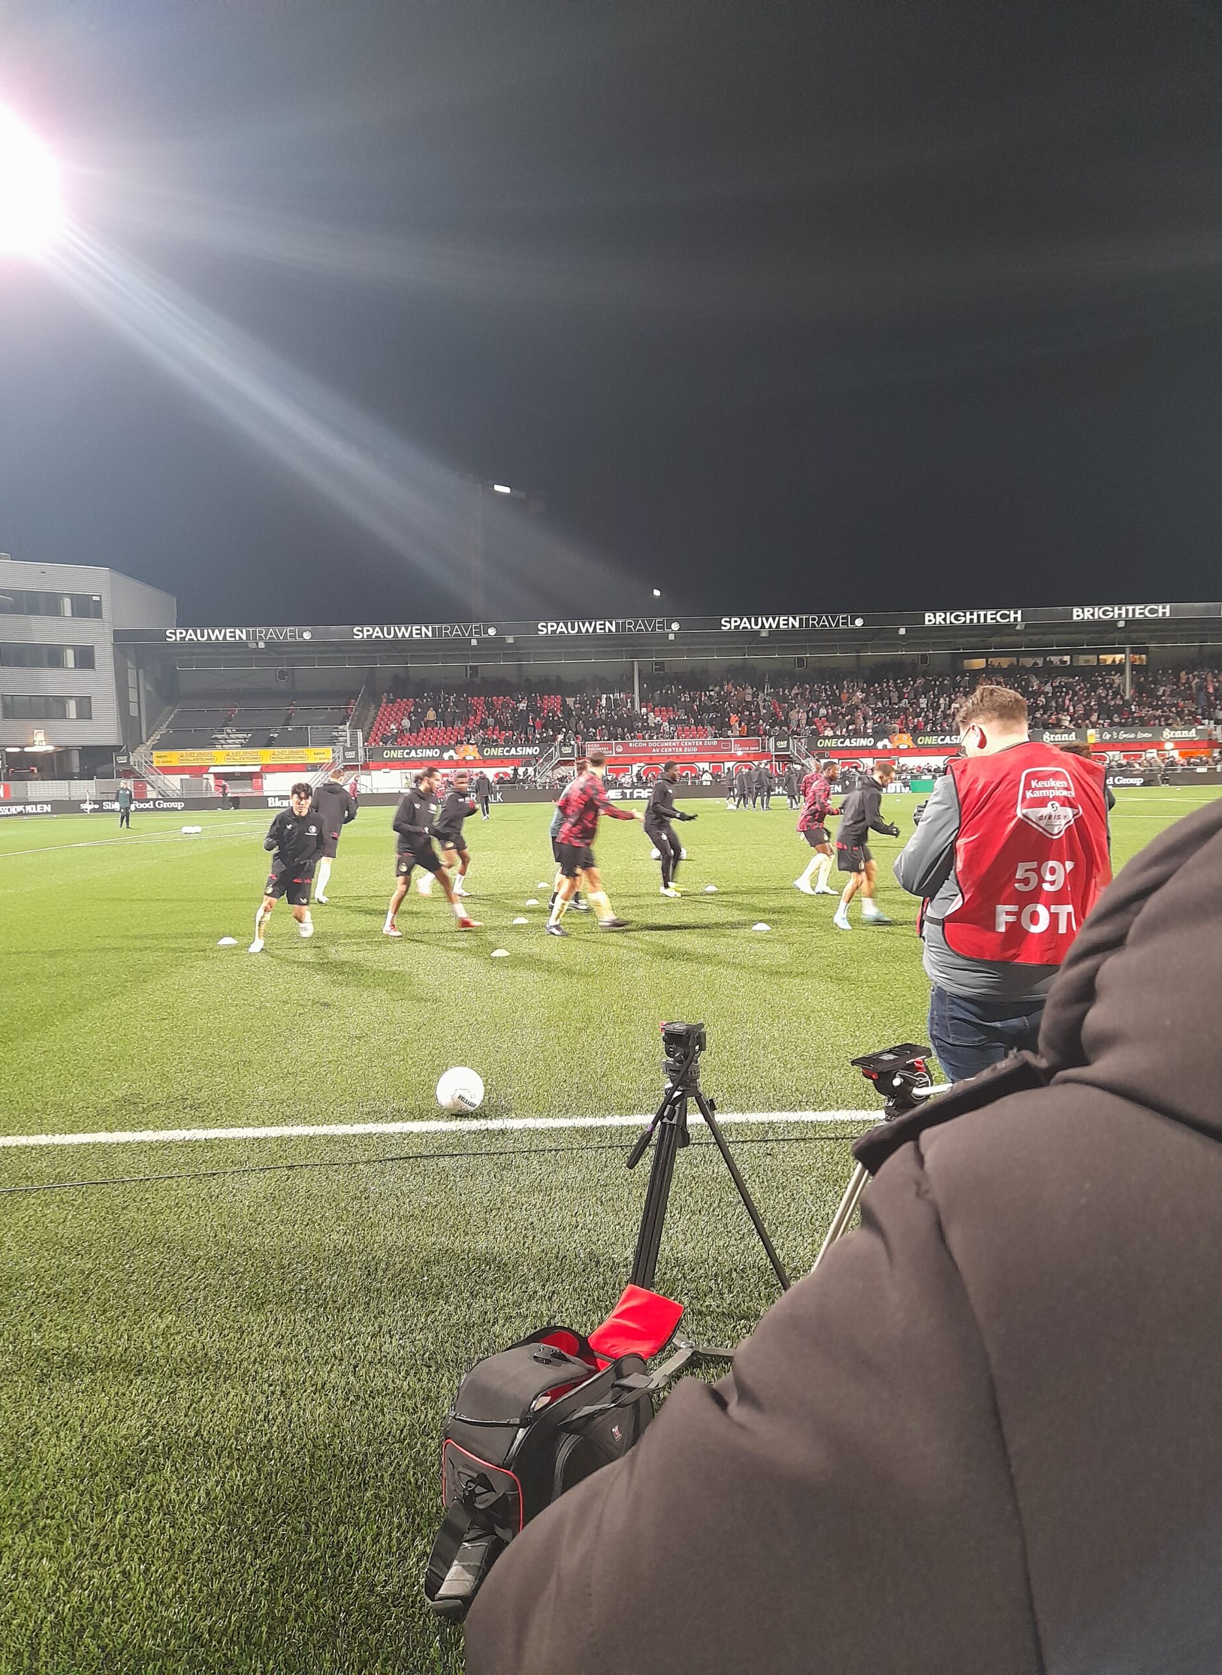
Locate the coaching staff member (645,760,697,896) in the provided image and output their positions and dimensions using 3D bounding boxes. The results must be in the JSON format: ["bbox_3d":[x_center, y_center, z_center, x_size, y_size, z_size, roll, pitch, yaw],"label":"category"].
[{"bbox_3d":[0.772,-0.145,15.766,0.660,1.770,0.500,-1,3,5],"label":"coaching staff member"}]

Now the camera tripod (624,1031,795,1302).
[{"bbox_3d":[0.244,0.968,3.297,0.520,0.920,0.540,-1,3,15],"label":"camera tripod"}]

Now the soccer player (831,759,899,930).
[{"bbox_3d":[2.532,0.064,12.124,0.700,1.660,0.500,-2,3,-5],"label":"soccer player"}]

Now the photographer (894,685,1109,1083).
[{"bbox_3d":[1.172,0.466,3.632,0.620,1.840,0.500,-2,3,-17],"label":"photographer"}]

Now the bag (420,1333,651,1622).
[{"bbox_3d":[-0.098,1.303,2.624,0.270,0.340,0.430,1,4,38],"label":"bag"}]

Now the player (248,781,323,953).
[{"bbox_3d":[-3.085,0.258,11.457,0.660,1.620,0.550,-2,3,-8],"label":"player"}]

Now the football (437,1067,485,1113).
[{"bbox_3d":[-0.714,1.200,5.740,0.220,0.220,0.220,-1,3,0],"label":"football"}]

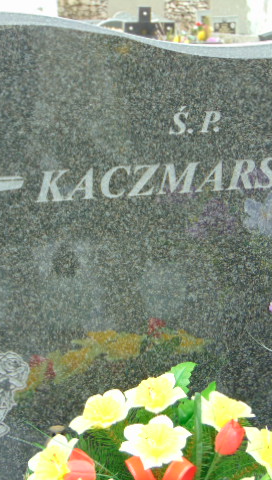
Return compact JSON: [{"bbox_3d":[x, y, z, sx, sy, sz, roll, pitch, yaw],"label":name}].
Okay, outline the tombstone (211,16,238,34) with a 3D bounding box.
[{"bbox_3d":[1.562,-3.771,19.500,0.455,0.299,0.140,-4,13,-15],"label":"tombstone"}]

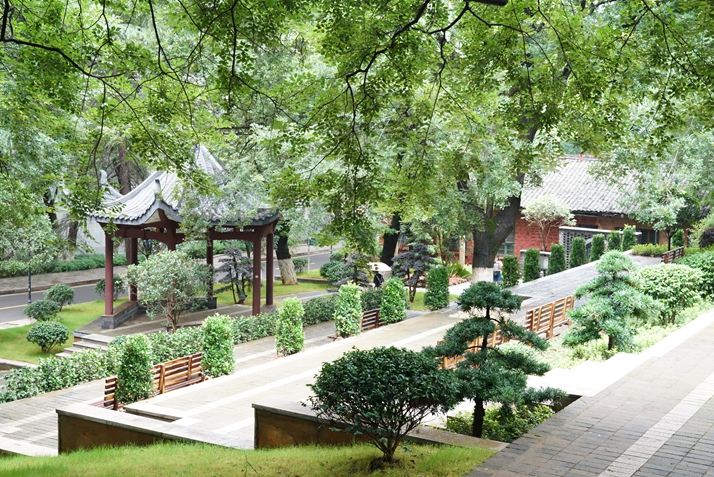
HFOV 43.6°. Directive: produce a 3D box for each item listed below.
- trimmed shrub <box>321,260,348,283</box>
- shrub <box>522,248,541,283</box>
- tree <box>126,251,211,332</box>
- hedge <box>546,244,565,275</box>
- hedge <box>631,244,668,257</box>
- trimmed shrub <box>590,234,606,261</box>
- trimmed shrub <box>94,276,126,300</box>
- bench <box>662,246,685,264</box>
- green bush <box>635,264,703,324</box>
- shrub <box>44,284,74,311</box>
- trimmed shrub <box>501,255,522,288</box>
[{"bbox_3d":[-1.033,1.515,41.000,1.300,1.020,1.250,1,5,0],"label":"trimmed shrub"},{"bbox_3d":[8.427,1.300,43.000,0.800,1.660,0.800,4,6,32],"label":"shrub"},{"bbox_3d":[-5.826,1.866,27.719,2.565,3.000,2.400,0,5,0],"label":"tree"},{"bbox_3d":[9.450,1.045,42.360,0.920,1.526,0.900,0,5,0],"label":"hedge"},{"bbox_3d":[15.395,0.632,47.000,2.400,0.620,1.200,4,6,32],"label":"hedge"},{"bbox_3d":[11.799,0.478,43.664,0.680,1.400,0.680,4,6,30],"label":"trimmed shrub"},{"bbox_3d":[-9.330,1.892,33.800,1.200,0.960,1.150,1,5,0],"label":"trimmed shrub"},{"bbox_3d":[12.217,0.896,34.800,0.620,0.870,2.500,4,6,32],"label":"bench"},{"bbox_3d":[8.651,1.561,24.867,1.888,1.684,1.800,0,5,0],"label":"green bush"},{"bbox_3d":[-10.328,2.048,31.000,1.050,0.920,1.030,1,5,0],"label":"shrub"},{"bbox_3d":[6.583,1.429,38.359,0.860,1.491,0.860,0,5,0],"label":"trimmed shrub"}]

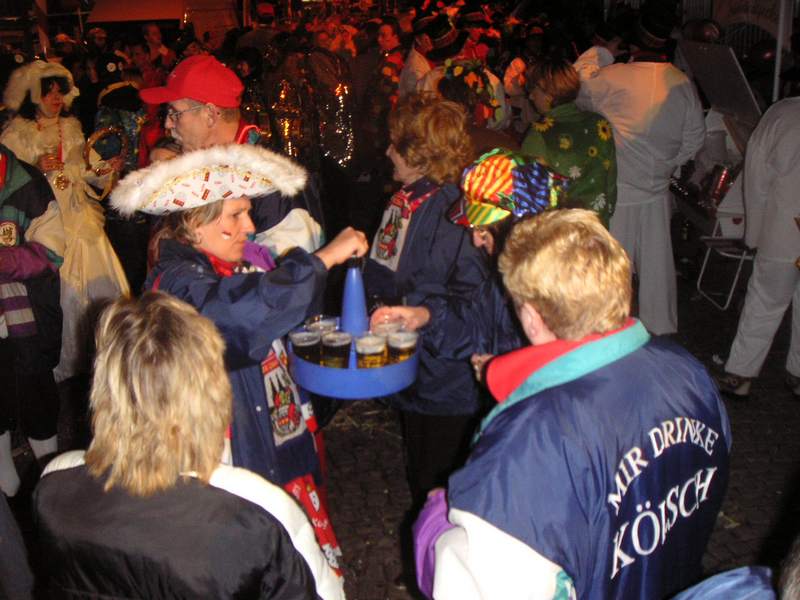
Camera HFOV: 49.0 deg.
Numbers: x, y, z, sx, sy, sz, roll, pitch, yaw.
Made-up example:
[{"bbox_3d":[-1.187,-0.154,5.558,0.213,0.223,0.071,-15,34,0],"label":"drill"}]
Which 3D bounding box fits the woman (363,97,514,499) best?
[{"bbox_3d":[0.110,0.228,2.786,0.460,1.690,0.500,0,19,0],"label":"woman"}]

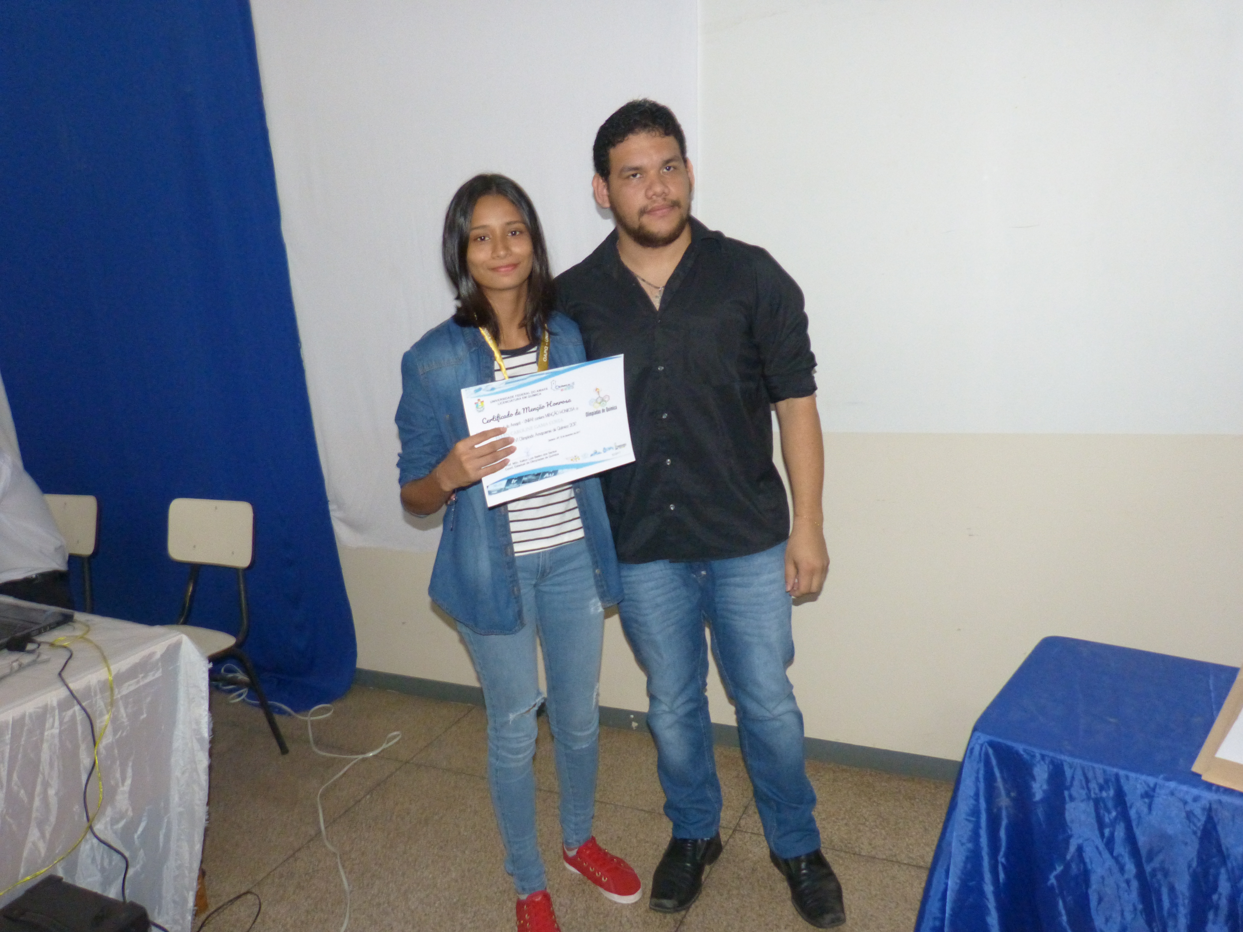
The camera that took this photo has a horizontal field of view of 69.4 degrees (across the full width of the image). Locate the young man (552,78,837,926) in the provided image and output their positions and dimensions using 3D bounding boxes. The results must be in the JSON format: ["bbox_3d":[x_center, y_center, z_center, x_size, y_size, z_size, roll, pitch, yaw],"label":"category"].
[{"bbox_3d":[0.145,0.121,1.908,0.570,1.695,0.400,-2,13,13],"label":"young man"}]

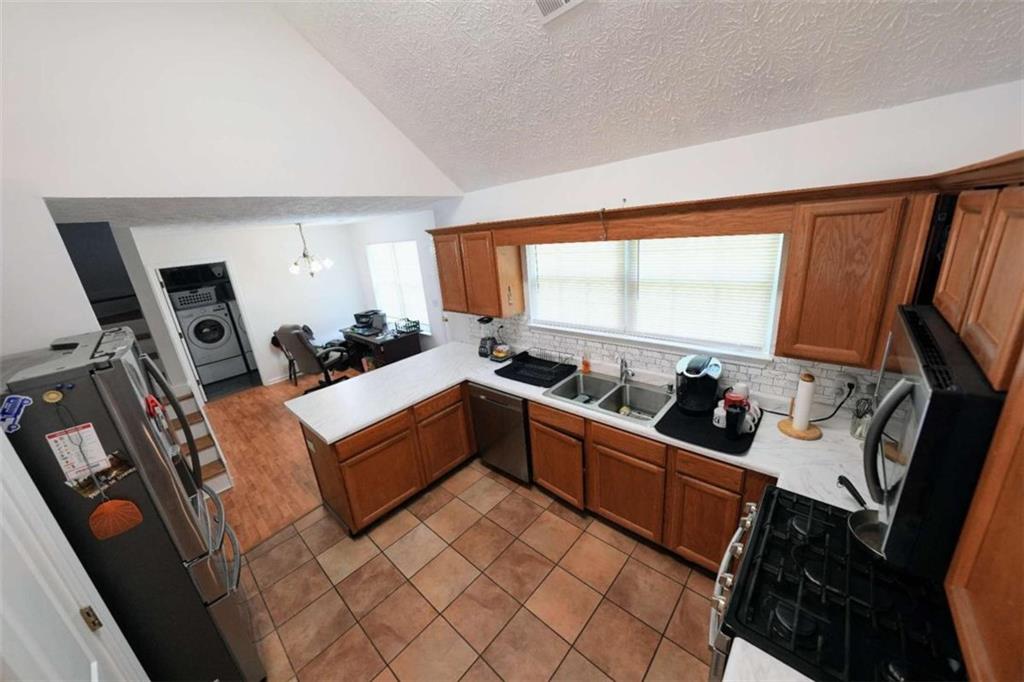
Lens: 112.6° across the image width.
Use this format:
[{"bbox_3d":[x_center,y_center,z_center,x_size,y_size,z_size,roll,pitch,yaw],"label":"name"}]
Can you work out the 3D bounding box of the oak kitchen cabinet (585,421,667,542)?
[{"bbox_3d":[0.922,0.823,2.427,0.530,0.770,0.605,10,23,41],"label":"oak kitchen cabinet"}]

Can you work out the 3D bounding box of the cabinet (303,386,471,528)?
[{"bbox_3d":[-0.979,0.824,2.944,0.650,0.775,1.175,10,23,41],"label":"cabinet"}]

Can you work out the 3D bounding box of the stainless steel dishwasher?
[{"bbox_3d":[0.088,0.713,3.140,0.615,0.795,0.610,10,22,42],"label":"stainless steel dishwasher"}]

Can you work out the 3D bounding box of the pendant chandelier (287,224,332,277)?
[{"bbox_3d":[-2.964,-1.321,4.907,0.620,0.700,0.620,10,23,41],"label":"pendant chandelier"}]

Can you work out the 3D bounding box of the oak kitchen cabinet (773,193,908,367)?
[{"bbox_3d":[1.530,-0.287,1.626,0.340,0.745,0.325,10,23,41],"label":"oak kitchen cabinet"}]

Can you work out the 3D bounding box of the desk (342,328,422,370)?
[{"bbox_3d":[-2.210,0.201,5.885,1.435,0.755,0.701,10,22,42],"label":"desk"}]

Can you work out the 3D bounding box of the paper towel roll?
[{"bbox_3d":[1.562,0.325,1.821,0.075,0.310,0.075,10,23,41],"label":"paper towel roll"}]

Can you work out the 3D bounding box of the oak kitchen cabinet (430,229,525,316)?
[{"bbox_3d":[-0.325,-0.645,3.255,0.830,0.750,0.330,10,23,41],"label":"oak kitchen cabinet"}]

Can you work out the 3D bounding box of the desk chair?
[{"bbox_3d":[-2.980,0.276,5.297,0.640,1.060,0.730,4,18,28],"label":"desk chair"}]

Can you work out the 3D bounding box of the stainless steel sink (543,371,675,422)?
[{"bbox_3d":[0.726,0.487,2.599,0.843,0.200,0.524,10,22,42],"label":"stainless steel sink"}]

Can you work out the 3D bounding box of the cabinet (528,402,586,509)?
[{"bbox_3d":[0.532,0.784,2.736,0.525,0.775,0.610,10,22,42],"label":"cabinet"}]

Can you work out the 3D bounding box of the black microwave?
[{"bbox_3d":[1.196,0.223,0.835,0.420,0.420,0.740,10,22,42],"label":"black microwave"}]

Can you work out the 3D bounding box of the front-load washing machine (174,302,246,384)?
[{"bbox_3d":[-5.696,0.006,6.473,0.760,1.355,0.686,10,22,42],"label":"front-load washing machine"}]

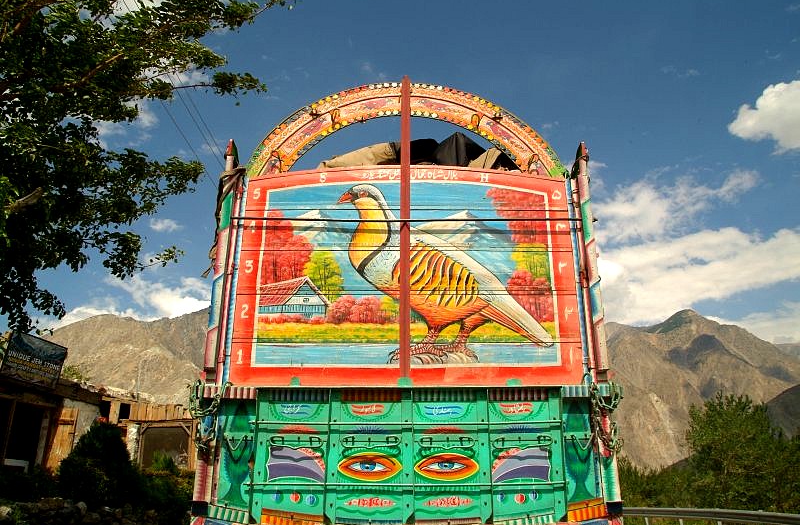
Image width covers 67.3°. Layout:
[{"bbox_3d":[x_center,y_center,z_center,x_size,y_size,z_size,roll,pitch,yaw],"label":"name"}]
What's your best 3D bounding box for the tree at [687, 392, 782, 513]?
[{"bbox_3d":[13.379,7.738,23.946,3.793,4.932,3.603,0,-17,-1],"label":"tree"}]

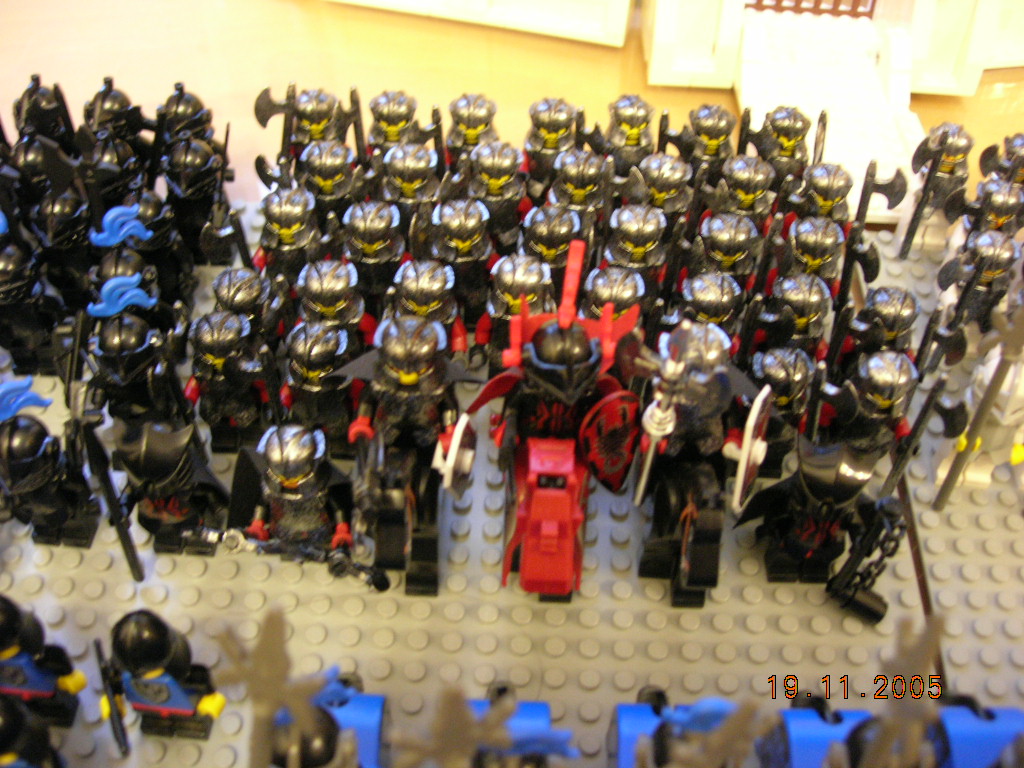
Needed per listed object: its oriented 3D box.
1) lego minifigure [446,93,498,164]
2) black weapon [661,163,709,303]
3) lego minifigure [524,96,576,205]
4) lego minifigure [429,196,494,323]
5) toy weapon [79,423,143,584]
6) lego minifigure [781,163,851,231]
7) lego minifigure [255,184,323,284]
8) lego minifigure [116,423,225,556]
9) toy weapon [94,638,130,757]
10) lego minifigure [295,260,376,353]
[{"bbox_3d":[-0.012,-0.067,0.343,0.024,0.043,0.016,3,49,0],"label":"lego minifigure"},{"bbox_3d":[0.051,-0.039,0.315,0.012,0.050,0.004,38,52,25],"label":"black weapon"},{"bbox_3d":[0.012,-0.065,0.343,0.024,0.043,0.016,3,49,0],"label":"lego minifigure"},{"bbox_3d":[-0.013,-0.031,0.311,0.024,0.043,0.016,0,49,-2],"label":"lego minifigure"},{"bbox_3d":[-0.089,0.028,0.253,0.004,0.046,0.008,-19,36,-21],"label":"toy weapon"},{"bbox_3d":[0.089,-0.044,0.329,0.023,0.042,0.015,6,49,3],"label":"lego minifigure"},{"bbox_3d":[-0.061,-0.033,0.312,0.023,0.042,0.015,0,49,-2],"label":"lego minifigure"},{"bbox_3d":[-0.079,0.025,0.259,0.027,0.043,0.018,3,49,0],"label":"lego minifigure"},{"bbox_3d":[-0.080,0.063,0.225,0.004,0.038,0.006,-12,37,-22],"label":"toy weapon"},{"bbox_3d":[-0.046,-0.014,0.296,0.024,0.043,0.016,3,49,0],"label":"lego minifigure"}]

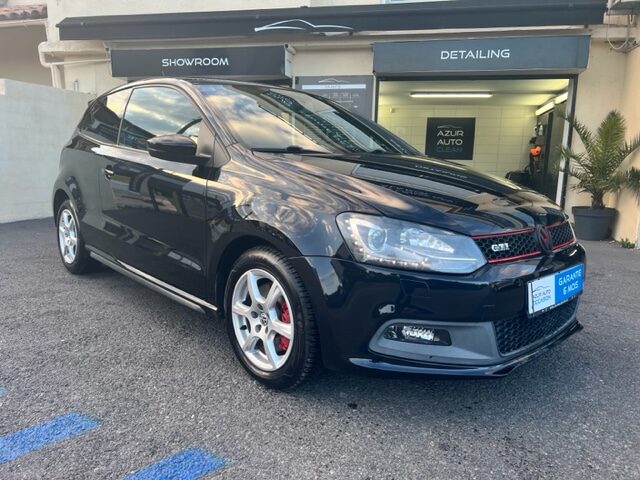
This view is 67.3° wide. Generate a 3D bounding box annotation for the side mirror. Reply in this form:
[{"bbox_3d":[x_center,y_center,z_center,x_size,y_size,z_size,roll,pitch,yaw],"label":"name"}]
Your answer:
[{"bbox_3d":[-0.662,-0.422,2.242,0.210,0.135,0.170,-7,13,-43],"label":"side mirror"}]

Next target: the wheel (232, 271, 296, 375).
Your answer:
[{"bbox_3d":[-0.187,0.317,1.982,0.150,0.418,0.418,-7,13,-43],"label":"wheel"}]

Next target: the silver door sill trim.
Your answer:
[{"bbox_3d":[-1.068,0.198,2.829,0.050,0.078,1.690,-7,13,-43],"label":"silver door sill trim"}]

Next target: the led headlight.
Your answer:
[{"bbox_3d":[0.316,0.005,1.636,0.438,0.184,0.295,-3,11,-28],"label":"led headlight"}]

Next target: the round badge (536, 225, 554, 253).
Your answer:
[{"bbox_3d":[0.880,-0.004,1.903,0.116,0.116,0.028,-7,-7,-43],"label":"round badge"}]

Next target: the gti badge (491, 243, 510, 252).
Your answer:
[{"bbox_3d":[0.641,0.023,1.699,0.104,0.035,0.014,-4,-7,-33],"label":"gti badge"}]

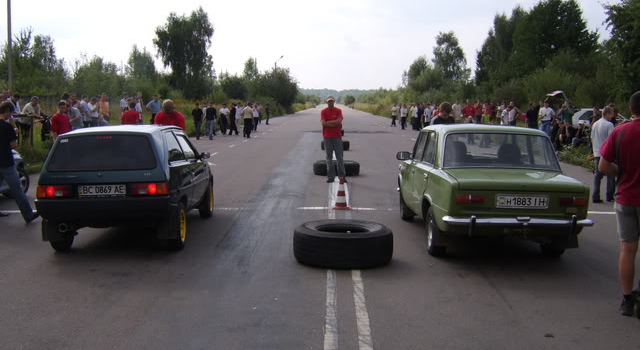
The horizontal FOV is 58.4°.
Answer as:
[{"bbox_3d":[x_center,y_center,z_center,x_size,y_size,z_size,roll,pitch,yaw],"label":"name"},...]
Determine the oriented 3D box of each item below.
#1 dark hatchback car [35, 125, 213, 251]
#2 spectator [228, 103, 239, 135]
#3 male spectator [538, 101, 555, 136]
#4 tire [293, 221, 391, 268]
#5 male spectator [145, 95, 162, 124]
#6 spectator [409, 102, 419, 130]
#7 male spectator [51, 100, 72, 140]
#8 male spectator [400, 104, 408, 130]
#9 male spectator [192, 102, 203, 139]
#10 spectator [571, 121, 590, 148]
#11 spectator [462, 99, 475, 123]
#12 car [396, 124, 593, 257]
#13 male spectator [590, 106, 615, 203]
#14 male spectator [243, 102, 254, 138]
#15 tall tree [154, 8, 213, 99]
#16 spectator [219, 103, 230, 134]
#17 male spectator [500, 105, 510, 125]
[{"bbox_3d":[-2.380,0.002,7.850,1.540,1.400,3.500,0,7,-2],"label":"dark hatchback car"},{"bbox_3d":[-4.752,-3.063,31.664,0.500,1.760,0.500,2,7,17],"label":"spectator"},{"bbox_3d":[8.221,-1.788,20.800,0.580,1.760,0.400,2,7,14],"label":"male spectator"},{"bbox_3d":[0.263,0.742,6.360,1.090,0.320,1.090,0,7,0],"label":"tire"},{"bbox_3d":[-7.126,-2.525,24.677,0.620,1.780,0.380,-4,8,-26],"label":"male spectator"},{"bbox_3d":[6.200,-3.846,38.000,0.520,1.750,0.360,2,8,17],"label":"spectator"},{"bbox_3d":[-6.276,-0.909,14.000,0.500,1.720,0.330,-2,7,-18],"label":"male spectator"},{"bbox_3d":[5.840,-3.980,39.606,0.500,1.730,0.340,3,8,24],"label":"male spectator"},{"bbox_3d":[-5.587,-2.411,26.200,0.500,1.720,0.360,-1,7,-11],"label":"male spectator"},{"bbox_3d":[8.720,-1.314,19.185,0.580,0.950,0.800,7,10,45],"label":"spectator"},{"bbox_3d":[6.162,-2.230,23.800,0.520,1.770,0.340,4,8,24],"label":"spectator"},{"bbox_3d":[2.070,0.066,7.750,1.580,1.430,3.850,0,7,1],"label":"car"},{"bbox_3d":[5.137,-0.362,10.385,0.550,1.760,0.420,5,9,33],"label":"male spectator"},{"bbox_3d":[-3.569,-2.692,28.606,0.520,1.740,0.340,1,7,6],"label":"male spectator"},{"bbox_3d":[-13.359,-10.853,56.088,6.200,10.770,6.000,0,7,0],"label":"tall tree"},{"bbox_3d":[-5.332,-3.094,32.000,0.580,1.750,0.380,-1,7,-11],"label":"spectator"},{"bbox_3d":[7.058,-1.781,21.747,0.420,1.700,0.520,4,8,26],"label":"male spectator"}]

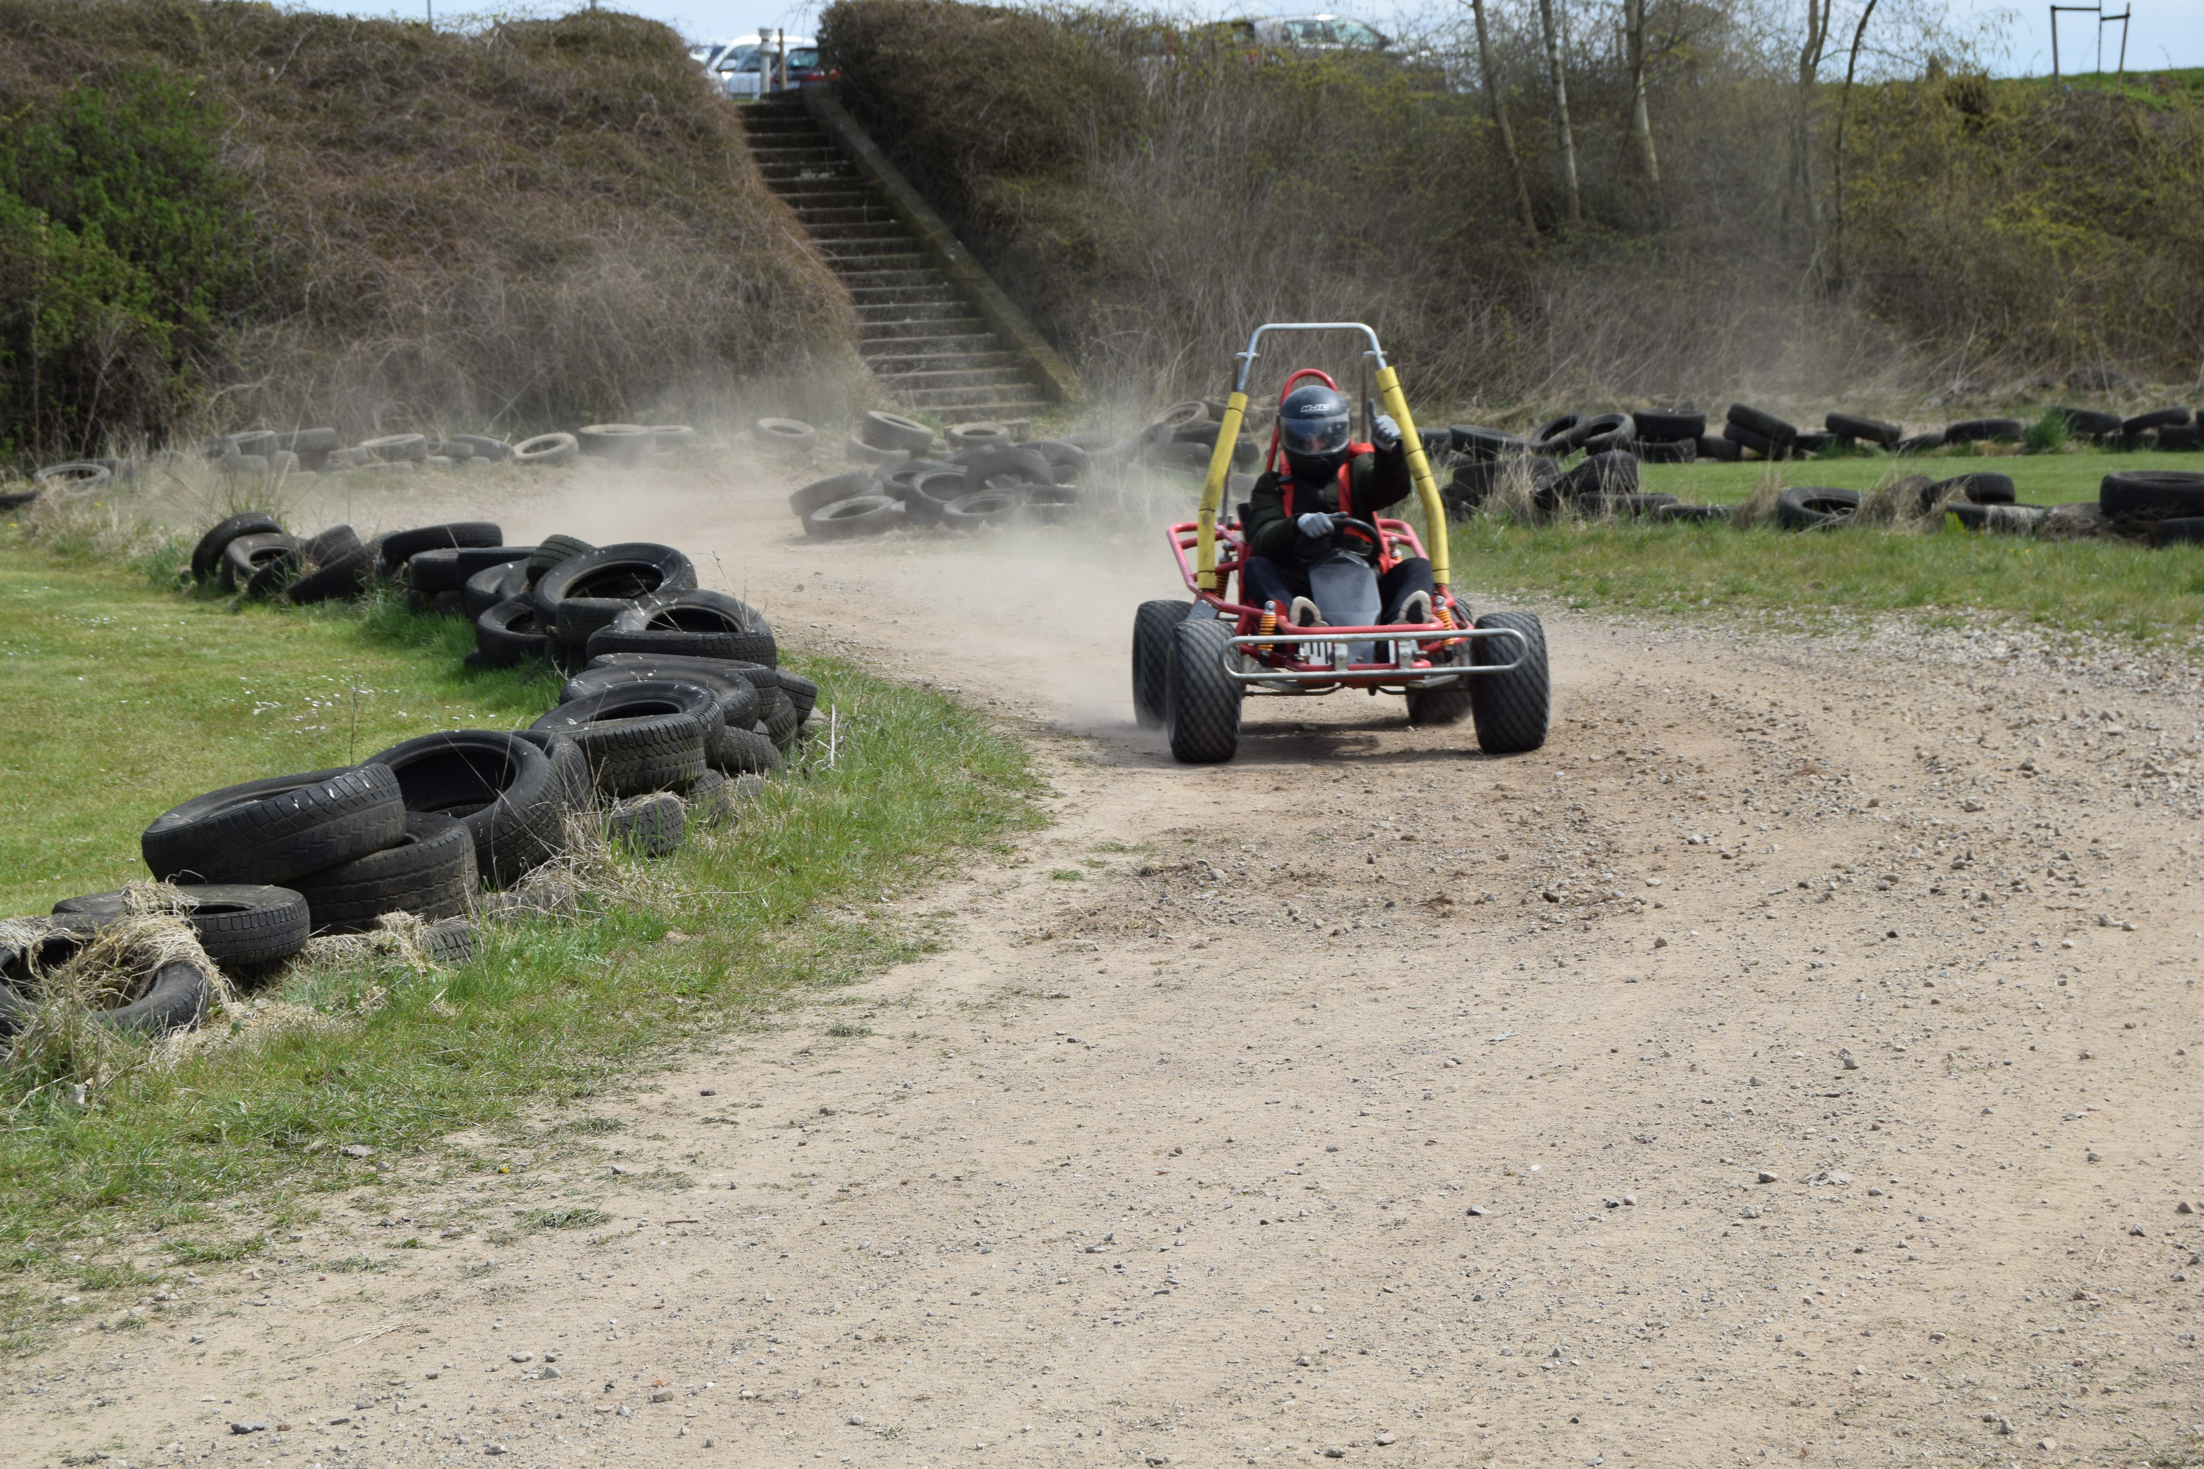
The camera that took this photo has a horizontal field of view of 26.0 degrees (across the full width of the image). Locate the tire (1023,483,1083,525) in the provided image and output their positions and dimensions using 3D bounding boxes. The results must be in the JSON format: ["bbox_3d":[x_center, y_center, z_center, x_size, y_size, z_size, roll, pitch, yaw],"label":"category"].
[{"bbox_3d":[-0.413,-1.552,32.300,0.590,0.200,0.590,0,13,0],"label":"tire"}]

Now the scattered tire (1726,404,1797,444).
[{"bbox_3d":[5.555,-2.610,40.200,0.610,0.175,0.610,22,3,-1],"label":"scattered tire"}]

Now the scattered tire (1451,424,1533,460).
[{"bbox_3d":[3.414,-2.559,41.900,0.675,0.185,0.675,9,9,4],"label":"scattered tire"}]

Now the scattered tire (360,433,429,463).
[{"bbox_3d":[-6.632,-2.688,44.800,0.610,0.190,0.610,-6,11,1],"label":"scattered tire"}]

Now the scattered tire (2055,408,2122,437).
[{"bbox_3d":[9.051,-2.872,43.800,0.600,0.170,0.600,9,3,11],"label":"scattered tire"}]

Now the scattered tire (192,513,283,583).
[{"bbox_3d":[-4.650,-0.975,26.000,0.610,0.180,0.610,-14,-30,1],"label":"scattered tire"}]

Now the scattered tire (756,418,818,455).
[{"bbox_3d":[-3.102,-2.942,47.000,0.610,0.185,0.610,5,17,-2],"label":"scattered tire"}]

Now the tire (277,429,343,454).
[{"bbox_3d":[-6.764,-2.480,40.600,0.620,0.200,0.620,-4,6,0],"label":"tire"}]

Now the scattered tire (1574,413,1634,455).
[{"bbox_3d":[4.498,-2.672,42.500,0.545,0.170,0.545,-22,21,7],"label":"scattered tire"}]

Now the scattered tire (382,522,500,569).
[{"bbox_3d":[-3.448,-0.992,25.000,0.615,0.165,0.615,-9,-4,-1],"label":"scattered tire"}]

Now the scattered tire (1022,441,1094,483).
[{"bbox_3d":[-0.395,-1.900,34.200,0.620,0.190,0.620,0,-20,0],"label":"scattered tire"}]

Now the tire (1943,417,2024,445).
[{"bbox_3d":[7.802,-2.682,42.200,0.660,0.175,0.660,-4,-4,11],"label":"tire"}]

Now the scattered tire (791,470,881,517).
[{"bbox_3d":[-1.705,-1.550,30.800,0.610,0.165,0.610,-15,-5,-1],"label":"scattered tire"}]

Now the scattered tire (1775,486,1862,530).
[{"bbox_3d":[4.523,-1.396,29.800,0.615,0.175,0.615,6,20,8],"label":"scattered tire"}]

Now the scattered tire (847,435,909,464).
[{"bbox_3d":[-2.115,-2.683,45.200,0.600,0.170,0.600,4,19,-3],"label":"scattered tire"}]

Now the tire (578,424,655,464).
[{"bbox_3d":[-4.190,-2.501,41.200,0.630,0.210,0.630,0,11,0],"label":"tire"}]

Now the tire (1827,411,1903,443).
[{"bbox_3d":[6.752,-2.705,42.300,0.655,0.160,0.655,12,3,8],"label":"tire"}]

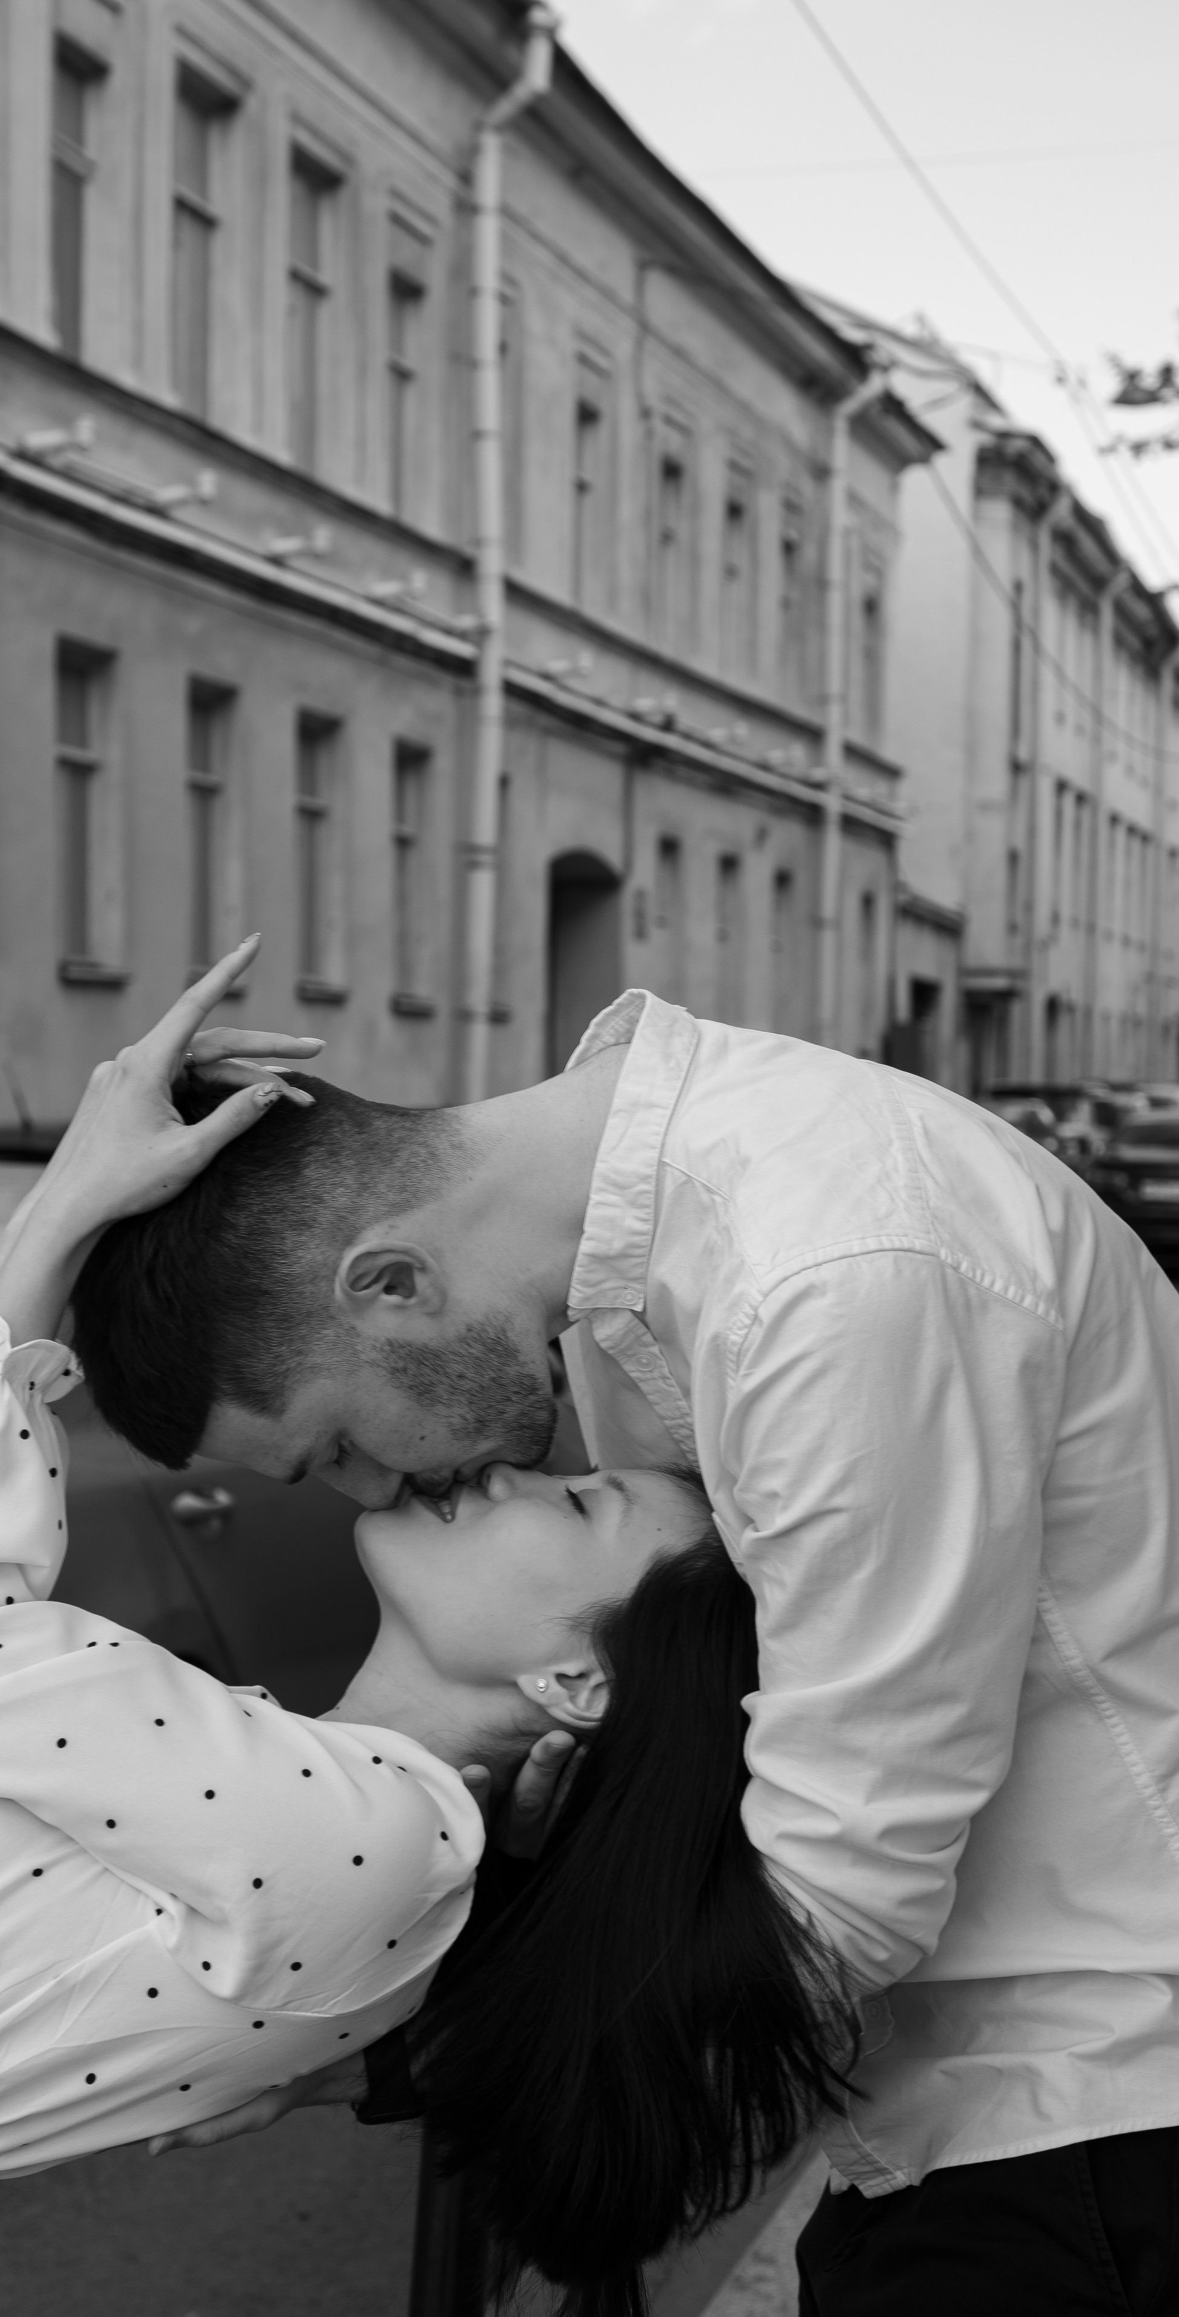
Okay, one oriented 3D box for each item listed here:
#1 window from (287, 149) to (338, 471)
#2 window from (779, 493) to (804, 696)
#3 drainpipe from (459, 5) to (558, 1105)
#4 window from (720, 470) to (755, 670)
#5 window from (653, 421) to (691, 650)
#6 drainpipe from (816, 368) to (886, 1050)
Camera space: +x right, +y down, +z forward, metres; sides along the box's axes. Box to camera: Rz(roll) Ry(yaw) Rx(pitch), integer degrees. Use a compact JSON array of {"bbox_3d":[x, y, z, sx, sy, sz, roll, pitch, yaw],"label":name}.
[{"bbox_3d":[-2.093,-6.300,26.772,0.170,2.394,1.120,1,1,15],"label":"window"},{"bbox_3d":[2.300,-6.724,42.978,0.170,2.332,1.150,1,1,15],"label":"window"},{"bbox_3d":[-0.652,-4.411,30.411,0.680,10.605,0.220,1,1,15],"label":"drainpipe"},{"bbox_3d":[1.540,-6.559,40.181,0.170,2.281,1.180,1,1,15],"label":"window"},{"bbox_3d":[0.761,-6.447,37.311,0.170,2.381,1.180,1,1,15],"label":"window"},{"bbox_3d":[3.257,-4.583,44.847,0.680,10.619,0.220,1,1,15],"label":"drainpipe"}]

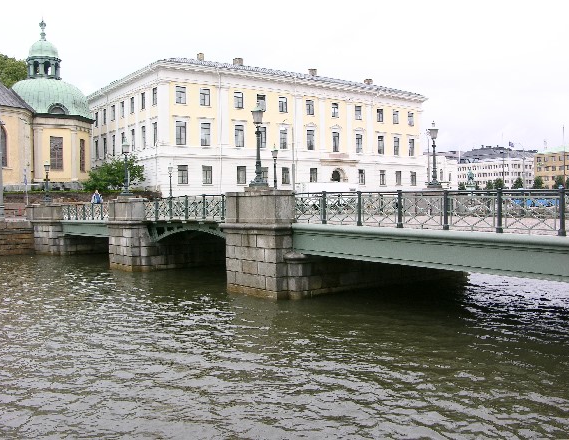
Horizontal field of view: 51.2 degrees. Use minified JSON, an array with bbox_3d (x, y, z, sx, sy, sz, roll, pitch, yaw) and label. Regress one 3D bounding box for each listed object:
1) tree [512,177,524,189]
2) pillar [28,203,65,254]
[{"bbox_3d":[67.748,-8.521,172.101,3.300,7.600,3.300,-2,2,-35],"label":"tree"},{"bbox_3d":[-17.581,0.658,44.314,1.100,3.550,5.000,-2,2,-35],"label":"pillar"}]

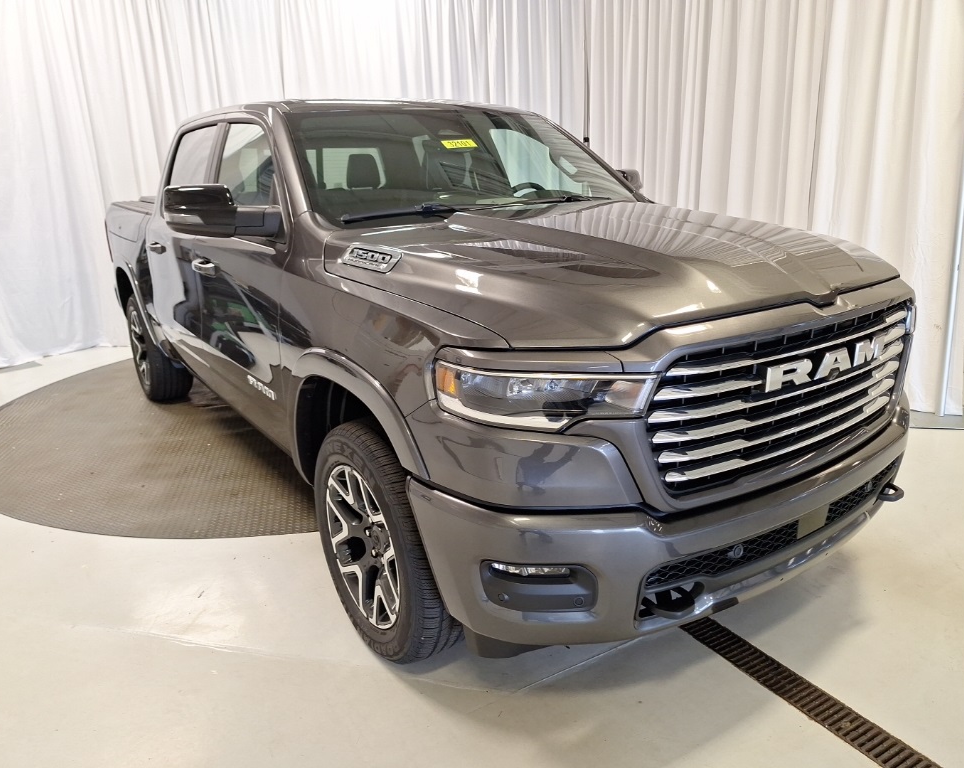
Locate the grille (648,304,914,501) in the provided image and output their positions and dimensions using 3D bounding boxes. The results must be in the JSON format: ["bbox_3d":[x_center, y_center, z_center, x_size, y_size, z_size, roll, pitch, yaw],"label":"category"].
[{"bbox_3d":[0.904,-0.005,1.972,1.260,0.410,0.160,-12,20,-34],"label":"grille"}]

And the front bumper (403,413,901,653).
[{"bbox_3d":[0.813,0.334,2.208,2.030,0.420,0.600,-12,20,-34],"label":"front bumper"}]

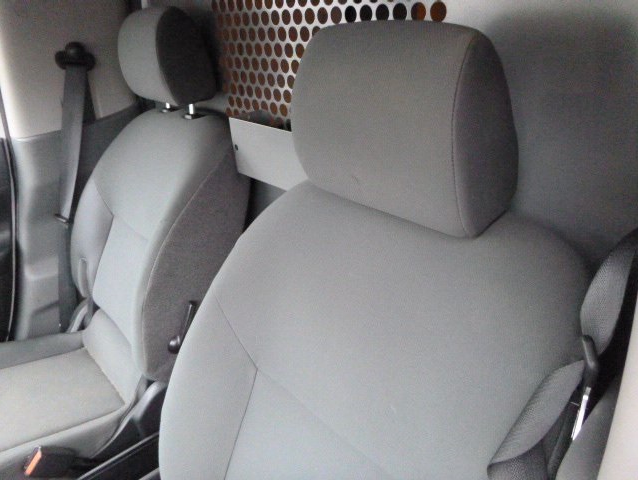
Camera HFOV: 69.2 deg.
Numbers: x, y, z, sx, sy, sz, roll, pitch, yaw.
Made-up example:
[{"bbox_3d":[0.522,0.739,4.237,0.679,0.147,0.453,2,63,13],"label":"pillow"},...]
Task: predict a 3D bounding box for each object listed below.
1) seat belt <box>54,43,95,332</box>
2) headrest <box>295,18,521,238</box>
[{"bbox_3d":[-0.674,-0.108,1.250,0.095,0.788,0.060,-5,23,-44],"label":"seat belt"},{"bbox_3d":[0.074,-0.126,0.503,0.127,0.189,0.246,-20,31,-38],"label":"headrest"}]

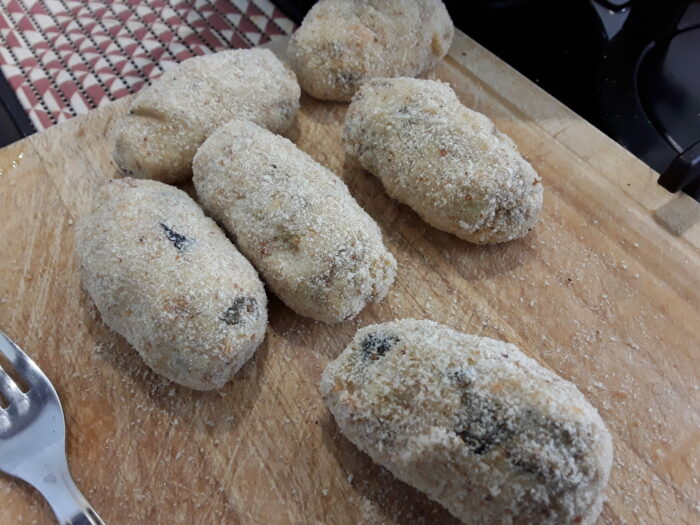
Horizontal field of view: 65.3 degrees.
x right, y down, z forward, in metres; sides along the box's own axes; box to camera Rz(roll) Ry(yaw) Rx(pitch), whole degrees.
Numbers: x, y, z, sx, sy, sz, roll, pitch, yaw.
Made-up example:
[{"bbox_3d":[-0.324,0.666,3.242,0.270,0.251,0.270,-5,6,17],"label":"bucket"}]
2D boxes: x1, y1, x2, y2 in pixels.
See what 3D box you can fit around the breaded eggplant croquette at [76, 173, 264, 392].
[{"bbox_3d":[-0.059,0.004,0.177,0.044,0.039,0.080,-34,62,-21],"label":"breaded eggplant croquette"}]

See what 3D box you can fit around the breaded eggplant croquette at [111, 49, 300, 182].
[{"bbox_3d":[-0.057,-0.059,0.222,0.079,0.037,0.043,-34,62,-21],"label":"breaded eggplant croquette"}]

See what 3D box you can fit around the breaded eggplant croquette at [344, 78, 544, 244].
[{"bbox_3d":[0.034,-0.039,0.207,0.044,0.038,0.085,-36,63,-22],"label":"breaded eggplant croquette"}]

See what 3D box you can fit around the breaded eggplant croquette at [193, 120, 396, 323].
[{"bbox_3d":[-0.022,-0.017,0.193,0.042,0.036,0.092,-34,62,-21],"label":"breaded eggplant croquette"}]

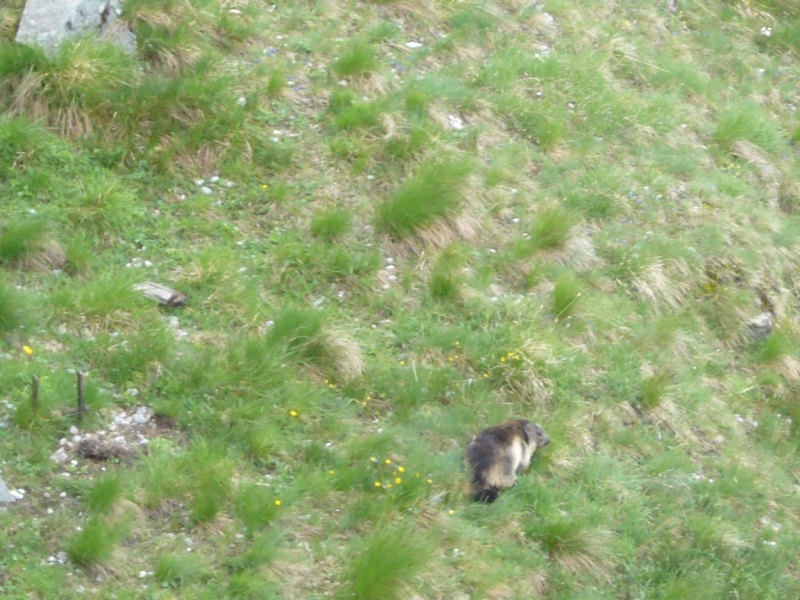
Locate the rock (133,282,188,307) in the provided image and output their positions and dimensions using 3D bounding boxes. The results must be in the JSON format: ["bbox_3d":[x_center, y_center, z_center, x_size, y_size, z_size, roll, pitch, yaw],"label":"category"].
[{"bbox_3d":[-0.965,-0.022,9.500,0.200,0.053,0.100,6,17,21],"label":"rock"}]

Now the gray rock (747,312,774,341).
[{"bbox_3d":[1.433,0.110,9.400,0.100,0.100,0.085,0,16,0],"label":"gray rock"}]

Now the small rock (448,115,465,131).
[{"bbox_3d":[0.244,-0.768,10.200,0.068,0.059,0.057,0,16,0],"label":"small rock"}]

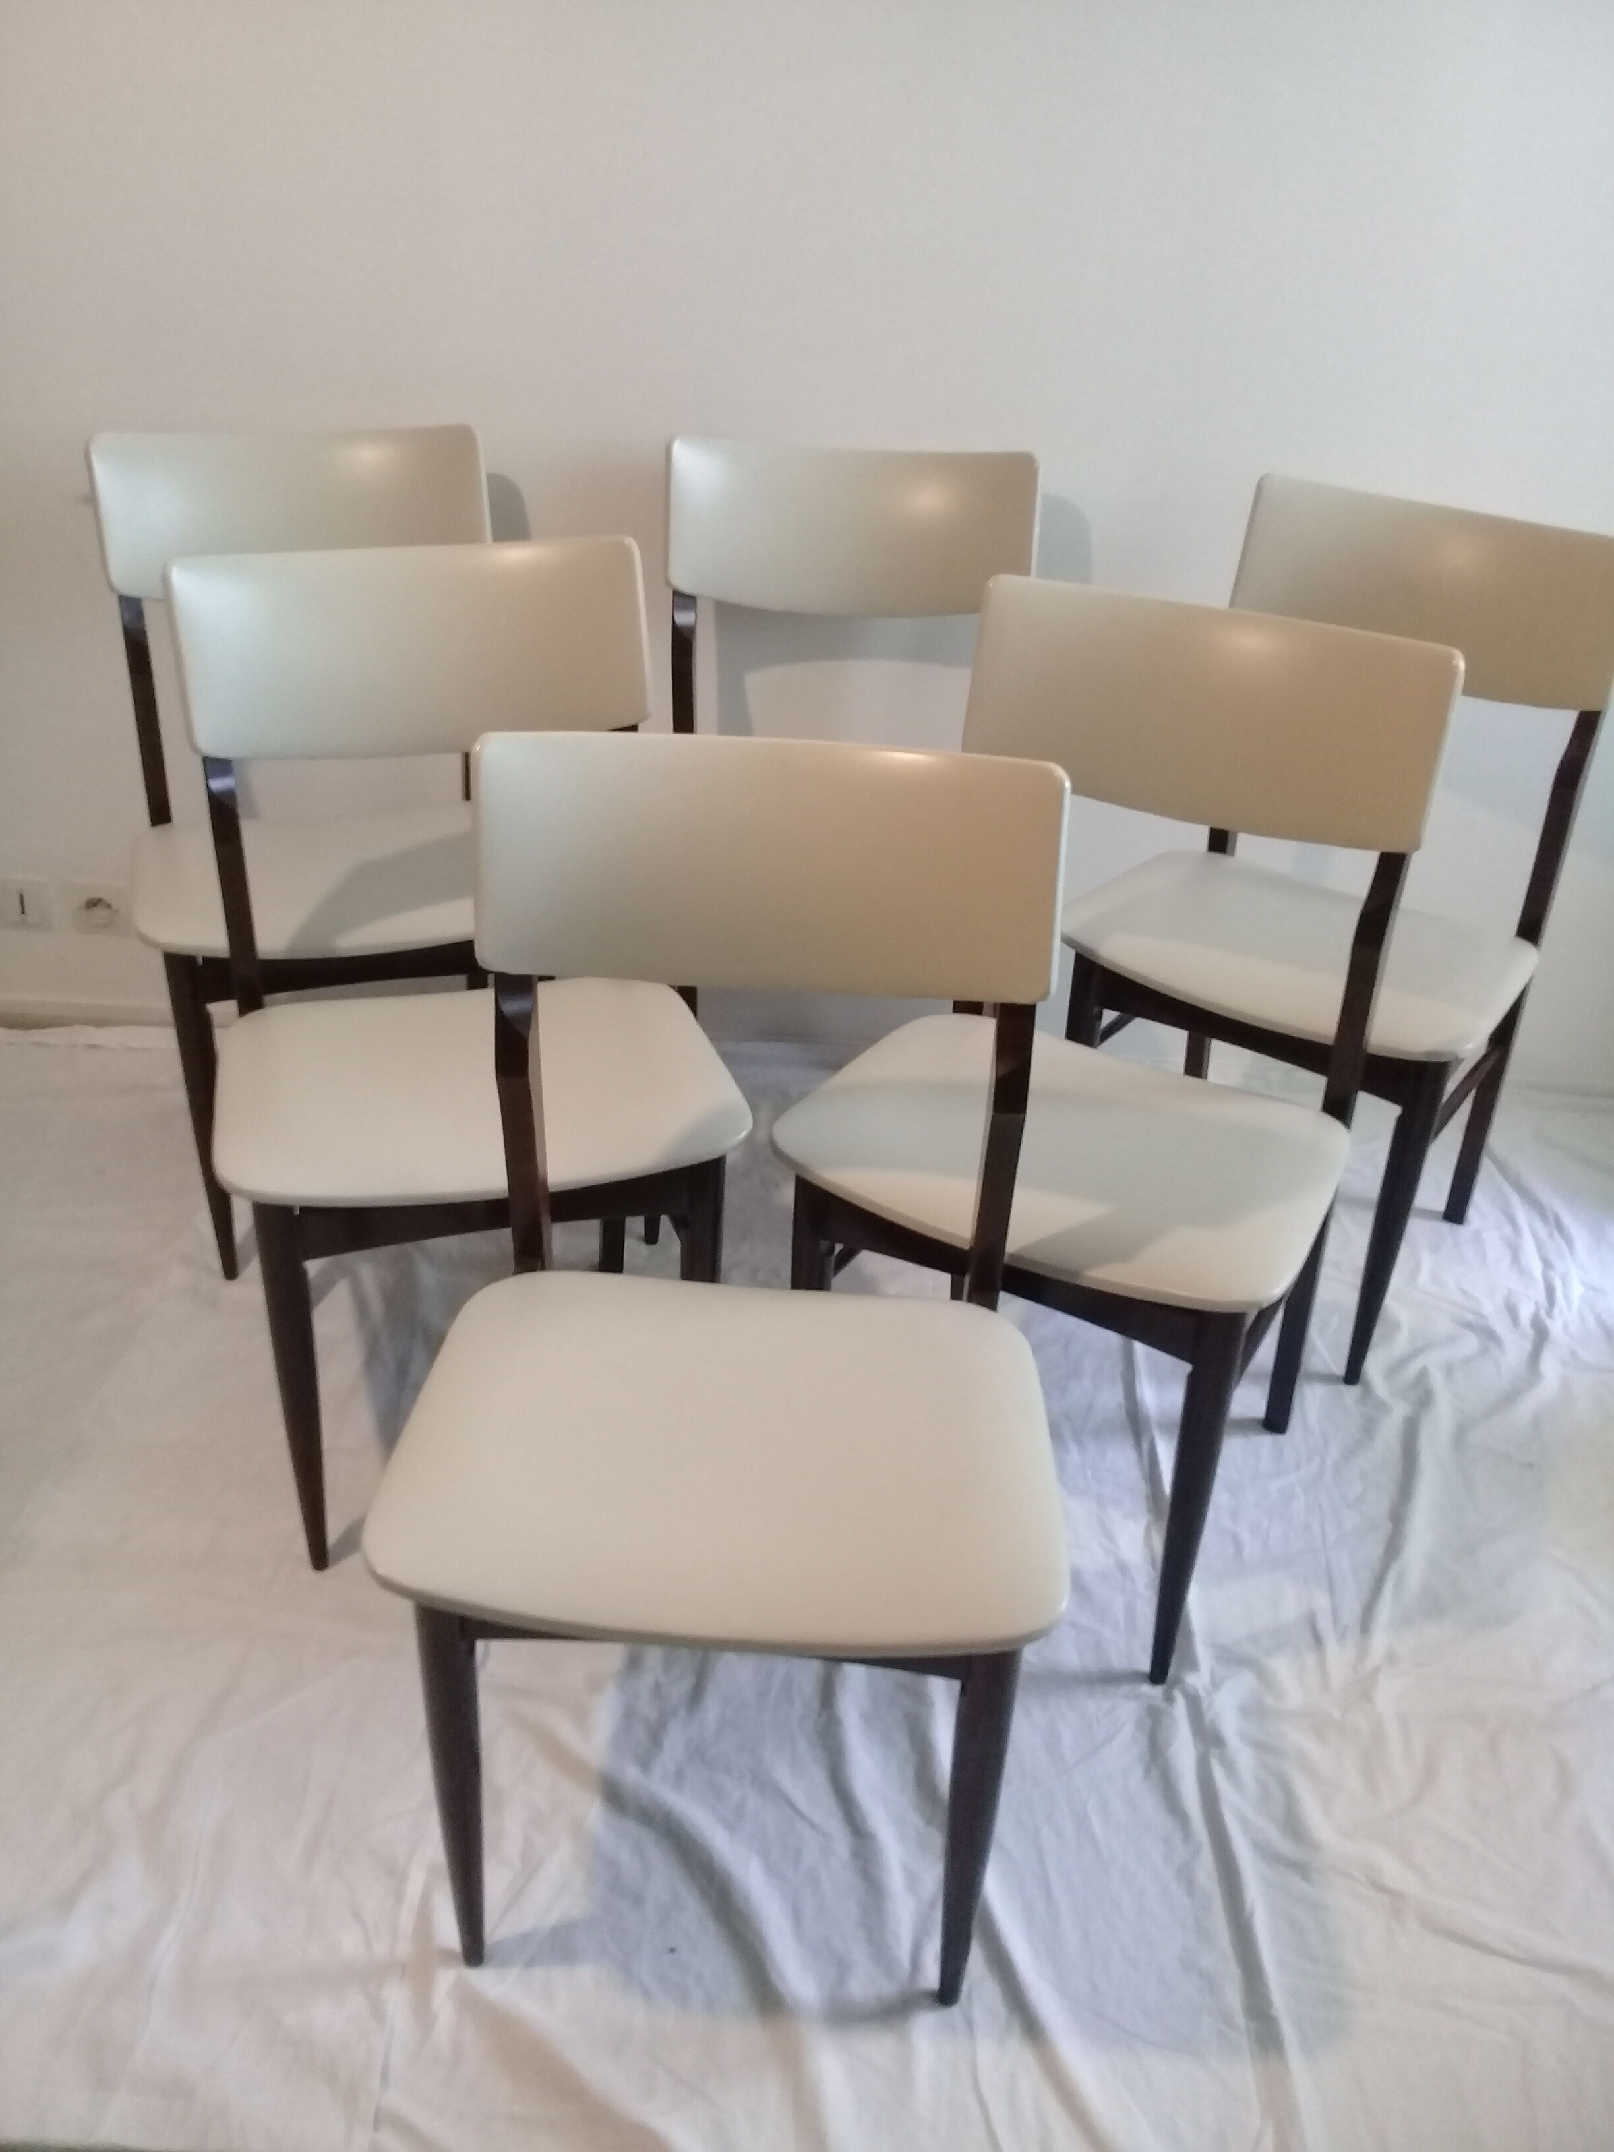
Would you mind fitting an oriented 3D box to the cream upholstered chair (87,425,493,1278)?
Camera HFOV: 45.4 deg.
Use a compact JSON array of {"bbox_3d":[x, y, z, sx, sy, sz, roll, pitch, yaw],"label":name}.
[{"bbox_3d":[-0.525,-0.255,2.163,0.440,0.853,0.472,-8,32,-16],"label":"cream upholstered chair"}]

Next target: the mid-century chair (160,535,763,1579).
[{"bbox_3d":[-0.304,-0.011,1.714,0.423,0.823,0.487,-6,32,-15],"label":"mid-century chair"}]

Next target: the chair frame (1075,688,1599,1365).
[{"bbox_3d":[0.529,-0.086,2.044,0.379,0.676,0.441,19,34,25],"label":"chair frame"}]

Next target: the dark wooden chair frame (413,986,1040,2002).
[{"bbox_3d":[-0.049,0.289,1.370,0.379,0.676,0.441,3,31,1],"label":"dark wooden chair frame"}]

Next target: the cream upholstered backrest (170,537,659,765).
[{"bbox_3d":[-0.347,-0.386,1.715,0.405,0.170,0.087,-6,20,-15],"label":"cream upholstered backrest"}]

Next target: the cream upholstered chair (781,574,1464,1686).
[{"bbox_3d":[0.258,0.041,1.720,0.440,0.853,0.472,16,33,22],"label":"cream upholstered chair"}]

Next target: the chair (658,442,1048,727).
[{"bbox_3d":[0.024,-0.233,2.111,0.423,0.823,0.487,4,31,2],"label":"chair"}]

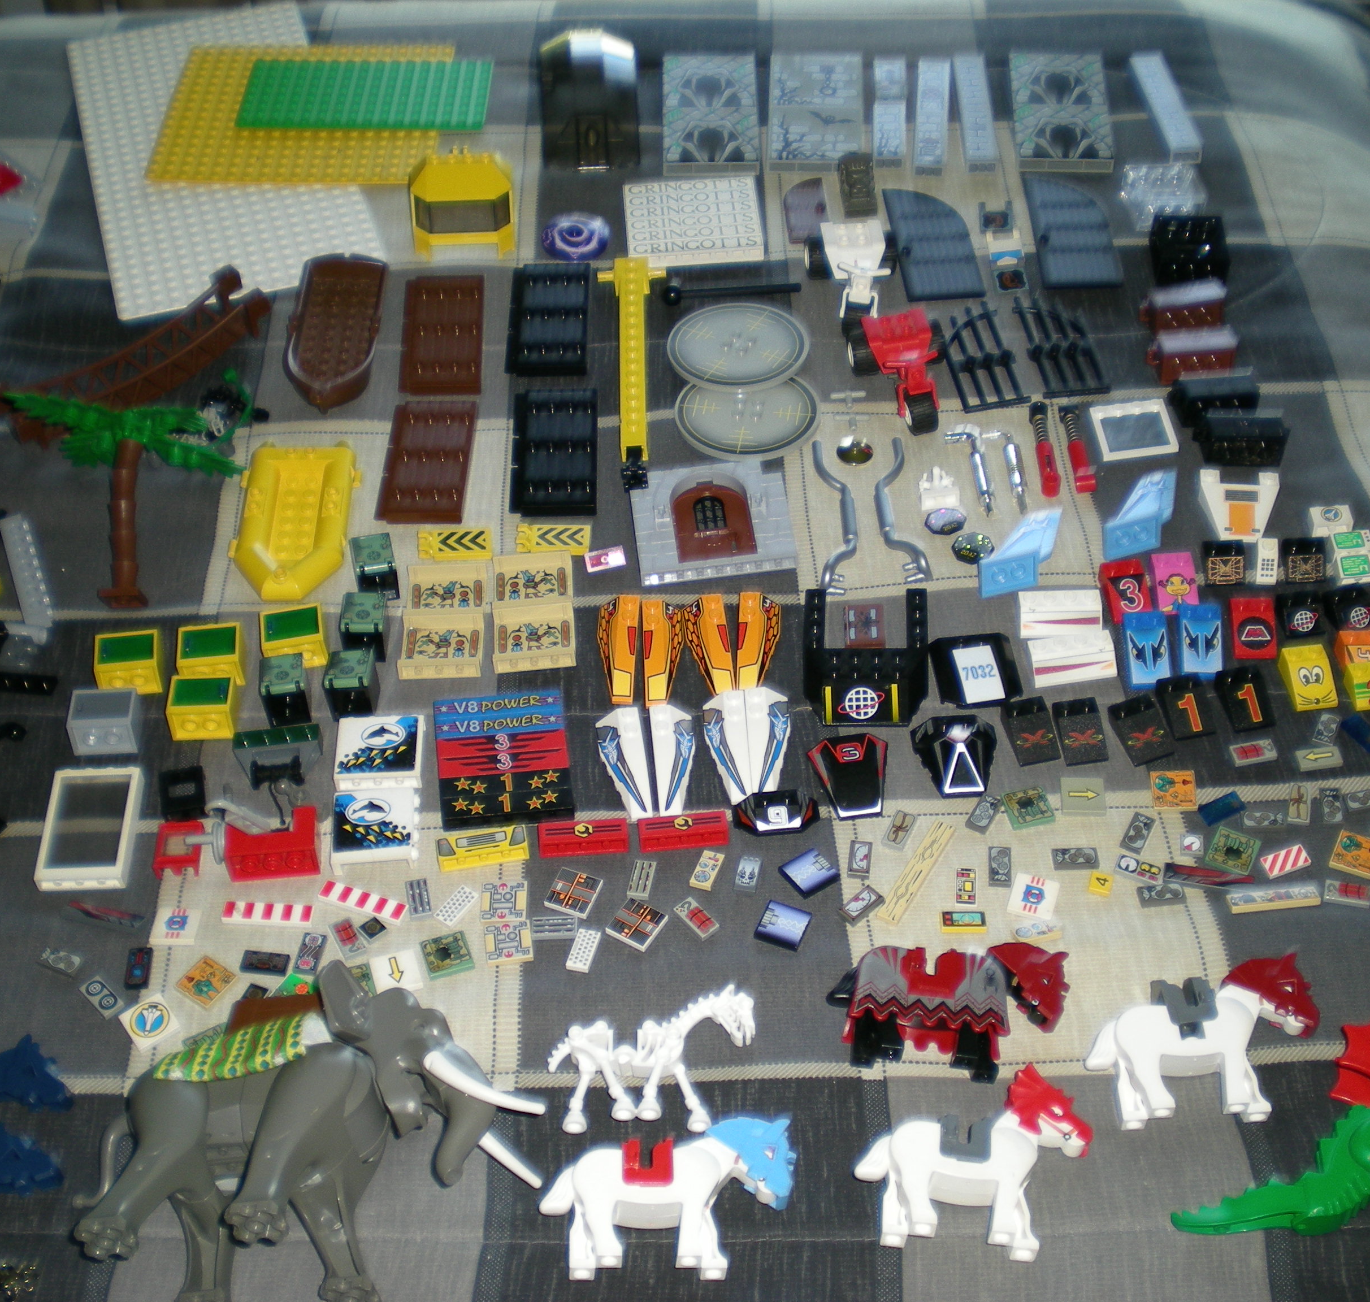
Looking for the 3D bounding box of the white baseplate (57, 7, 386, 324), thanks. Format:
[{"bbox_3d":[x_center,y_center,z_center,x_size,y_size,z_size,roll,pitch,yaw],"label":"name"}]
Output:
[{"bbox_3d":[-0.243,-0.261,0.988,0.128,0.004,0.256,-14,50,-10],"label":"white baseplate"}]

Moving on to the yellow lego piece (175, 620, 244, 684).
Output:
[{"bbox_3d":[-0.187,0.003,0.756,0.024,0.016,0.019,-7,49,-3],"label":"yellow lego piece"}]

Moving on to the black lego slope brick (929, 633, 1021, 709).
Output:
[{"bbox_3d":[0.115,0.007,0.745,0.033,0.011,0.030,-4,49,-3],"label":"black lego slope brick"}]

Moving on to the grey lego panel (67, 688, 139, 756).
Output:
[{"bbox_3d":[-0.221,0.027,0.728,0.024,0.016,0.020,-2,49,-1],"label":"grey lego panel"}]

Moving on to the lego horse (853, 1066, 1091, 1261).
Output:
[{"bbox_3d":[0.092,0.159,0.609,0.075,0.017,0.064,4,49,4],"label":"lego horse"}]

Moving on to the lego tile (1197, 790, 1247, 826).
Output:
[{"bbox_3d":[0.196,0.057,0.693,0.016,0.003,0.008,-20,51,-15],"label":"lego tile"}]

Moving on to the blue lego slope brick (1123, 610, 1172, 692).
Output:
[{"bbox_3d":[0.183,-0.001,0.752,0.016,0.011,0.032,-1,47,3],"label":"blue lego slope brick"}]

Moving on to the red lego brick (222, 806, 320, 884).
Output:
[{"bbox_3d":[-0.150,0.071,0.696,0.032,0.016,0.019,-5,50,-4],"label":"red lego brick"}]

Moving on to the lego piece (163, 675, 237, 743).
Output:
[{"bbox_3d":[-0.187,0.022,0.741,0.024,0.016,0.021,-2,45,-5],"label":"lego piece"}]

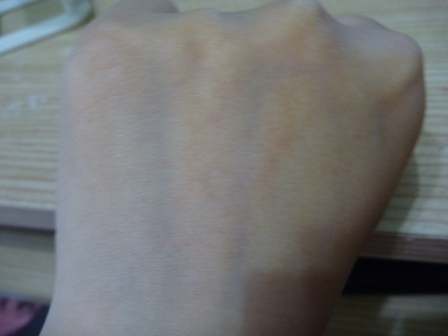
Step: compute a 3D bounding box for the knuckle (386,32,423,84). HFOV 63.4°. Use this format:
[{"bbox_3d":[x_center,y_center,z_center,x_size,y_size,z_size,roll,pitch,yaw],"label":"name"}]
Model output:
[{"bbox_3d":[0.046,-0.028,0.093,0.009,0.009,0.011,2,49,-2],"label":"knuckle"}]

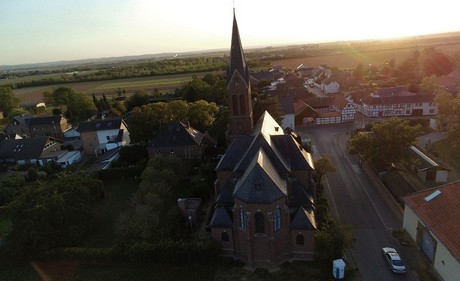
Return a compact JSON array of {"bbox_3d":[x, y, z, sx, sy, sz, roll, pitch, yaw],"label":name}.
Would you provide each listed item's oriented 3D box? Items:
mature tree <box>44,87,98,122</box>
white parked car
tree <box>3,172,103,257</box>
[{"bbox_3d":[-87.165,-20.406,164.741,23.000,18.780,18.000,-4,17,0],"label":"mature tree"},{"bbox_3d":[22.323,16.021,39.780,1.760,1.430,4.550,0,18,12],"label":"white parked car"},{"bbox_3d":[-27.069,11.939,46.262,13.800,12.300,13.800,-4,17,0],"label":"tree"}]

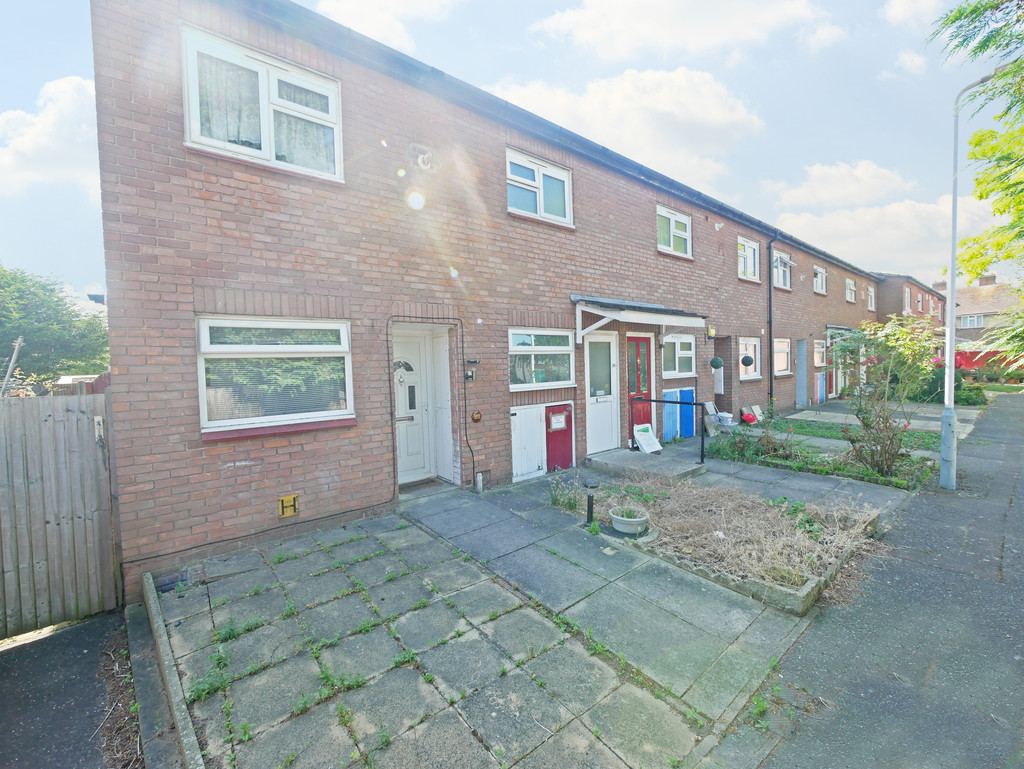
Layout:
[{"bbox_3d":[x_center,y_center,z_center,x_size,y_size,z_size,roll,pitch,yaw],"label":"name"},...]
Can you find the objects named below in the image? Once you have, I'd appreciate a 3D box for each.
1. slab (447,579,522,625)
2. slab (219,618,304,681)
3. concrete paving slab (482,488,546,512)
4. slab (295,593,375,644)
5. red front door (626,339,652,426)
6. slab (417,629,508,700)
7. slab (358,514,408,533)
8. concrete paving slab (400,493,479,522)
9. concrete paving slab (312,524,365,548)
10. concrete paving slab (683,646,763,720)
[{"bbox_3d":[-0.208,1.637,3.117,0.440,0.045,0.445,-4,5,-38],"label":"slab"},{"bbox_3d":[-1.523,1.641,2.567,0.440,0.050,0.440,-3,5,-39],"label":"slab"},{"bbox_3d":[0.029,1.451,5.115,0.466,0.050,0.752,-4,5,-38],"label":"concrete paving slab"},{"bbox_3d":[-1.167,1.622,2.857,0.450,0.050,0.450,-3,4,-39],"label":"slab"},{"bbox_3d":[2.397,0.087,7.750,0.760,1.950,0.060,-3,3,-38],"label":"red front door"},{"bbox_3d":[-0.270,1.665,2.450,0.445,0.050,0.450,-3,5,-39],"label":"slab"},{"bbox_3d":[-1.353,1.527,4.446,0.450,0.050,0.410,-3,4,-38],"label":"slab"},{"bbox_3d":[-0.877,1.493,5.173,0.900,0.050,0.600,-4,5,-38],"label":"concrete paving slab"},{"bbox_3d":[-1.716,1.548,4.168,0.440,0.050,0.410,-3,4,-38],"label":"concrete paving slab"},{"bbox_3d":[1.157,1.631,2.266,0.610,0.050,0.170,-4,5,-40],"label":"concrete paving slab"}]

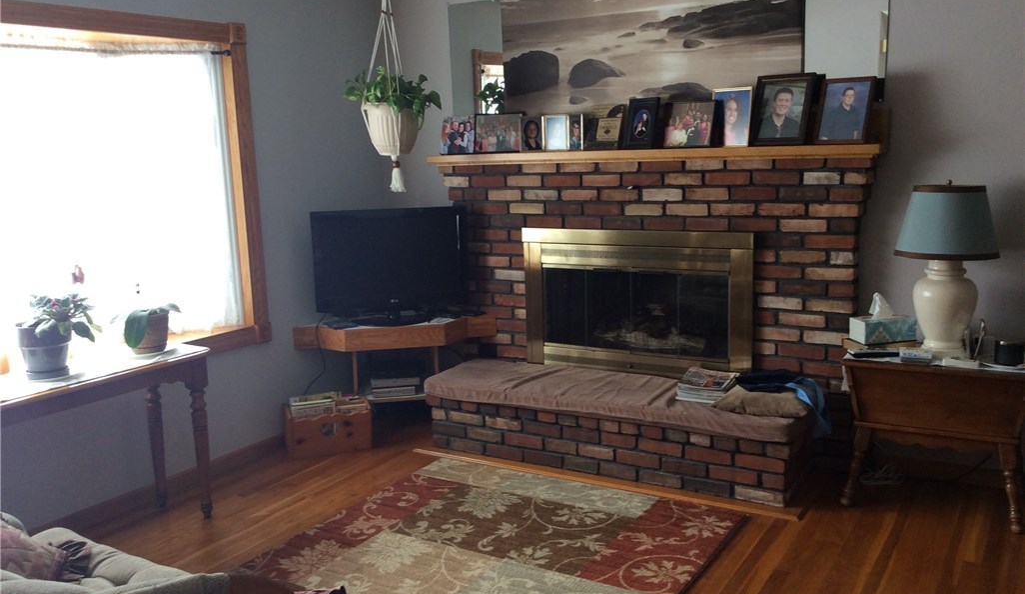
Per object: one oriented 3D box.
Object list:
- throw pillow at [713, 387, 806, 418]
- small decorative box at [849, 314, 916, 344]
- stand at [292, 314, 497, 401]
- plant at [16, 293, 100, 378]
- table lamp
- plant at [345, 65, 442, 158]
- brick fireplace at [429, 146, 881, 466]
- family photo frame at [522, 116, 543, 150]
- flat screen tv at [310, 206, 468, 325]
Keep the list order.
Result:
[{"bbox_3d":[1.091,0.431,4.052,0.400,0.100,0.340,3,11,27],"label":"throw pillow"},{"bbox_3d":[1.561,0.137,3.986,0.238,0.093,0.122,-4,10,-11],"label":"small decorative box"},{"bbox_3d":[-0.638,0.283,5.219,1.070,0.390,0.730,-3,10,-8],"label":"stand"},{"bbox_3d":[-1.744,0.146,3.636,0.295,0.320,0.270,-7,11,-26],"label":"plant"},{"bbox_3d":[1.733,-0.109,3.791,0.420,0.695,0.420,4,11,31],"label":"table lamp"},{"bbox_3d":[-0.530,-0.811,4.149,0.420,0.387,0.390,-3,10,-7],"label":"plant"},{"bbox_3d":[0.524,0.054,4.478,2.252,1.465,0.605,4,11,31],"label":"brick fireplace"},{"bbox_3d":[0.098,-0.811,4.732,0.130,0.178,0.030,4,6,31],"label":"family photo frame"},{"bbox_3d":[-0.645,-0.168,5.001,0.800,0.585,0.200,-3,10,-6],"label":"flat screen tv"}]

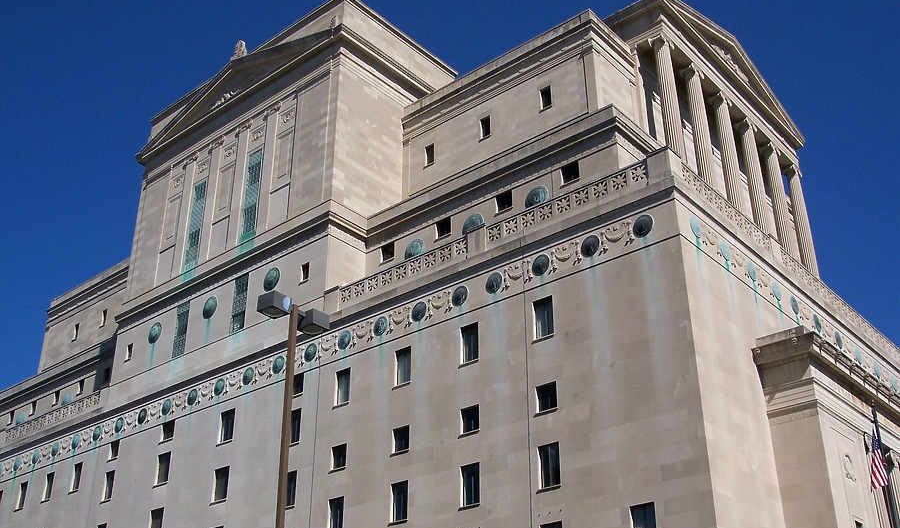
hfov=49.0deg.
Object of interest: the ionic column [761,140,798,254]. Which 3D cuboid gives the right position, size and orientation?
[{"bbox_3d":[26.748,-4.870,79.839,1.376,10.560,1.376,-22,-35,35],"label":"ionic column"}]

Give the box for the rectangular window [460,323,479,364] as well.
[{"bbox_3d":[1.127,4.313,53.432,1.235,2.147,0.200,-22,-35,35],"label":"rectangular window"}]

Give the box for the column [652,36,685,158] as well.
[{"bbox_3d":[15.153,-10.695,68.208,1.632,11.952,1.680,-22,-35,36],"label":"column"}]

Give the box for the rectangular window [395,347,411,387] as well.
[{"bbox_3d":[-2.574,5.816,55.655,1.237,2.137,0.260,-22,-35,35],"label":"rectangular window"}]

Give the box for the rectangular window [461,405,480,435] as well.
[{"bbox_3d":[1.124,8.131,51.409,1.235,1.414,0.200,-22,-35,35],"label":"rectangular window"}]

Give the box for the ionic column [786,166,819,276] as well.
[{"bbox_3d":[29.140,-2.897,81.567,1.672,11.134,1.672,-22,-35,35],"label":"ionic column"}]

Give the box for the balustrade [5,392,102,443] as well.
[{"bbox_3d":[-35.211,13.767,87.216,16.160,1.420,0.350,-22,-35,35],"label":"balustrade"}]

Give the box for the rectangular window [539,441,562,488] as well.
[{"bbox_3d":[4.760,9.559,46.513,1.256,2.062,0.260,-22,-35,35],"label":"rectangular window"}]

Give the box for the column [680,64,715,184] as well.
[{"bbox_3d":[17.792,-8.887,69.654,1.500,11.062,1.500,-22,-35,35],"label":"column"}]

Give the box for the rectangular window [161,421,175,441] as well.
[{"bbox_3d":[-19.600,11.727,69.110,1.463,1.331,0.260,-22,-35,35],"label":"rectangular window"}]

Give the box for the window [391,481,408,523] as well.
[{"bbox_3d":[-2.688,12.990,53.674,1.295,2.113,0.300,-22,-35,36],"label":"window"}]

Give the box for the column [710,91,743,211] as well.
[{"bbox_3d":[21.063,-7.538,74.181,1.632,11.952,1.680,-22,-35,36],"label":"column"}]

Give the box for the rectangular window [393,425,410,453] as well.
[{"bbox_3d":[-2.562,9.569,53.647,1.256,1.388,0.260,-22,-35,35],"label":"rectangular window"}]

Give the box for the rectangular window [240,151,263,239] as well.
[{"bbox_3d":[-15.888,-5.562,79.629,1.880,8.080,0.300,-22,-35,35],"label":"rectangular window"}]

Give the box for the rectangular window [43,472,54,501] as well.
[{"bbox_3d":[-32.580,18.231,80.480,1.244,2.275,0.300,-22,-35,36],"label":"rectangular window"}]

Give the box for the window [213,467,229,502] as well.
[{"bbox_3d":[-14.965,14.554,64.995,1.645,2.179,0.300,-22,-35,36],"label":"window"}]

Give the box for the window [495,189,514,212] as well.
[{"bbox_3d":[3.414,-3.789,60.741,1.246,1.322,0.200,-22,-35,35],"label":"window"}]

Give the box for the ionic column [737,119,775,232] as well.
[{"bbox_3d":[23.764,-6.472,76.787,1.376,10.560,1.376,-22,-35,35],"label":"ionic column"}]

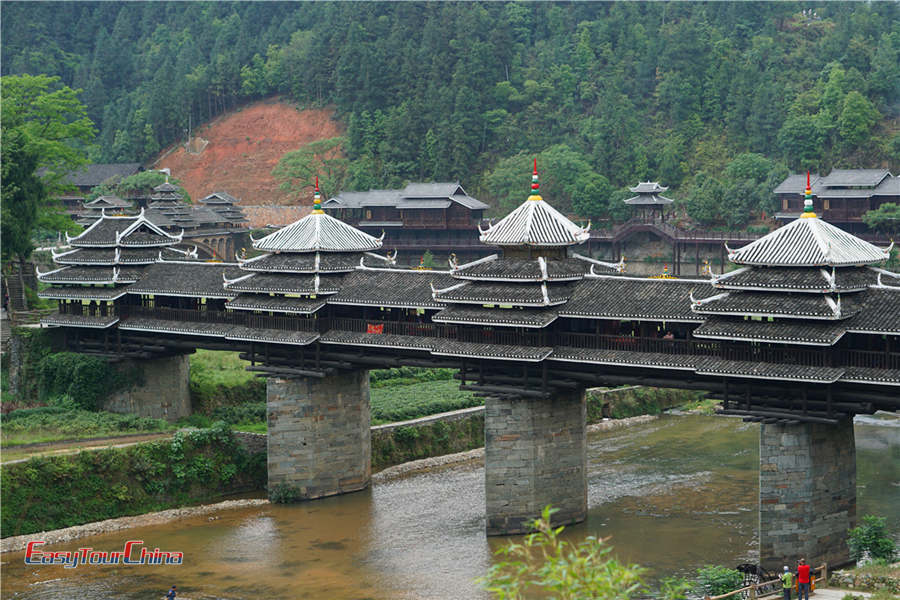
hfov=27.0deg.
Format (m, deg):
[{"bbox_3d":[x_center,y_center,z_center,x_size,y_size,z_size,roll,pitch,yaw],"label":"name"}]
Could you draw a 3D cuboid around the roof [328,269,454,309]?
[{"bbox_3d":[-1.621,-0.764,109.794,10.800,2.100,6.100,3,6,42],"label":"roof"}]

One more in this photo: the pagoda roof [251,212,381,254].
[{"bbox_3d":[-8.116,-4.285,115.315,5.800,2.350,5.800,3,6,42],"label":"pagoda roof"}]

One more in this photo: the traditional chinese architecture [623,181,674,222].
[{"bbox_3d":[25.320,-12.570,238.000,4.800,5.200,4.400,2,5,38],"label":"traditional chinese architecture"}]

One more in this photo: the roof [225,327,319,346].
[{"bbox_3d":[-10.597,2.159,112.901,7.600,0.700,1.350,3,6,42],"label":"roof"}]

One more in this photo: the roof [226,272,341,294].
[{"bbox_3d":[-7.750,-1.214,110.837,7.868,1.129,7.868,3,5,42],"label":"roof"}]

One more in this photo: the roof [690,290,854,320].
[{"bbox_3d":[17.734,0.075,92.528,8.200,1.050,8.200,3,6,42],"label":"roof"}]

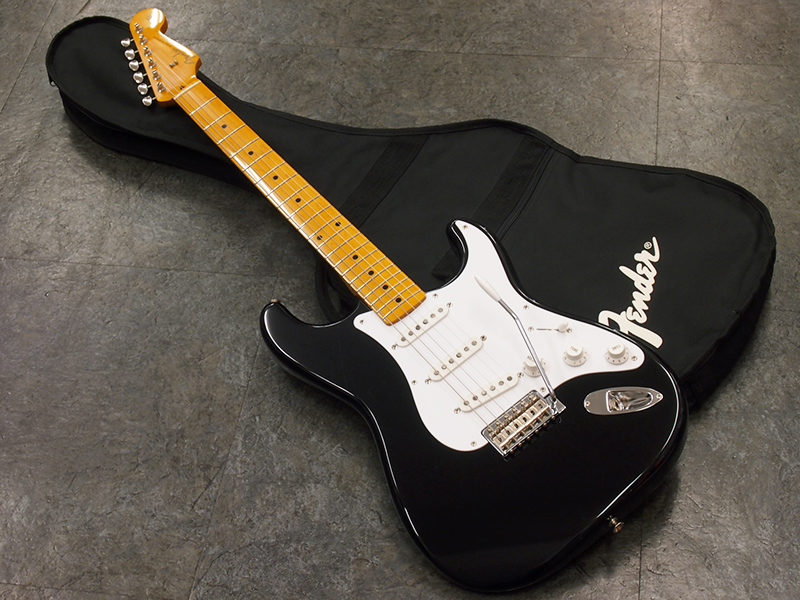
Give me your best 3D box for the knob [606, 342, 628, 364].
[{"bbox_3d":[0.227,0.054,1.500,0.025,0.014,0.025,-6,56,9],"label":"knob"}]

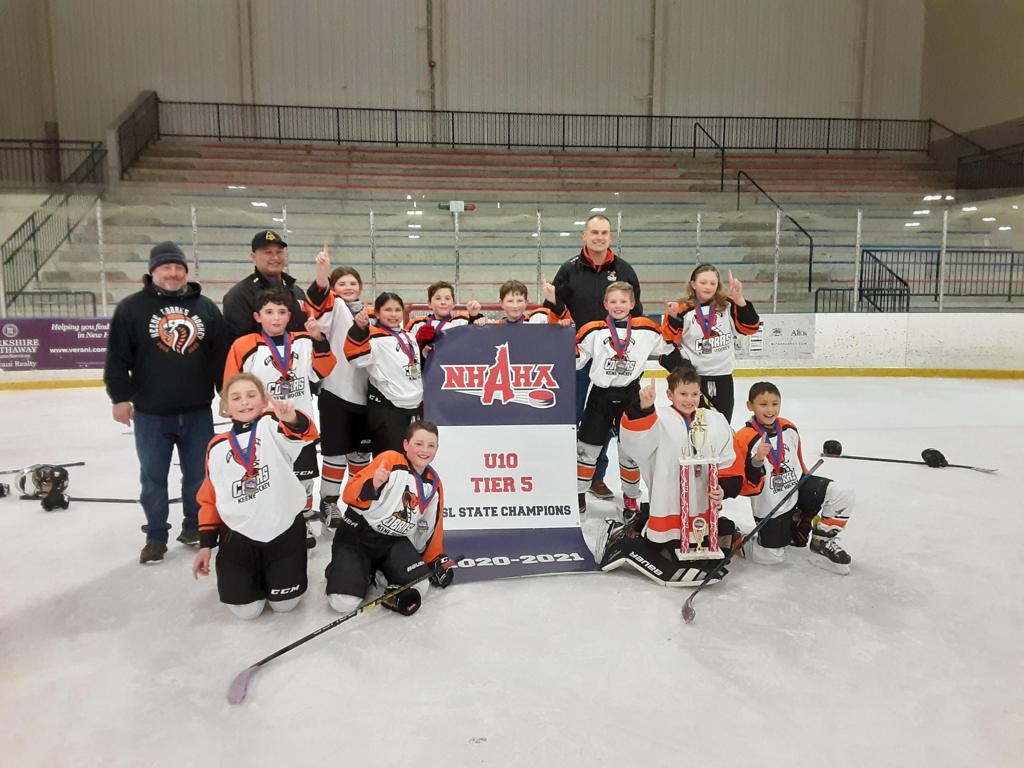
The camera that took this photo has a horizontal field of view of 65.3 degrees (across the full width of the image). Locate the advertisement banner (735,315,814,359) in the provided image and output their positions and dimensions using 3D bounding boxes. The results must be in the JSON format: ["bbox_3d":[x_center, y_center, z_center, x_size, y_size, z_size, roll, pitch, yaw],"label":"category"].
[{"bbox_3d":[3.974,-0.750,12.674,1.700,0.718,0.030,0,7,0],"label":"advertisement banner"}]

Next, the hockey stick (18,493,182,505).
[{"bbox_3d":[-2.860,0.787,5.614,1.168,0.040,0.190,1,7,7],"label":"hockey stick"}]

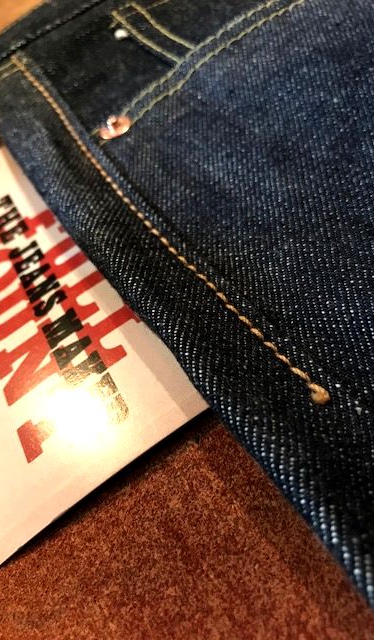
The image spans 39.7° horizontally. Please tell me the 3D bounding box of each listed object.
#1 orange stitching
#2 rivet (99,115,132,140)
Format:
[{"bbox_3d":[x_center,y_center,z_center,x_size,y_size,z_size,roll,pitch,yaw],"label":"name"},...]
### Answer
[{"bbox_3d":[-0.019,-0.038,0.134,0.005,0.003,0.162,-34,56,-6],"label":"orange stitching"},{"bbox_3d":[-0.020,-0.054,0.144,0.009,0.003,0.009,-7,57,12],"label":"rivet"}]

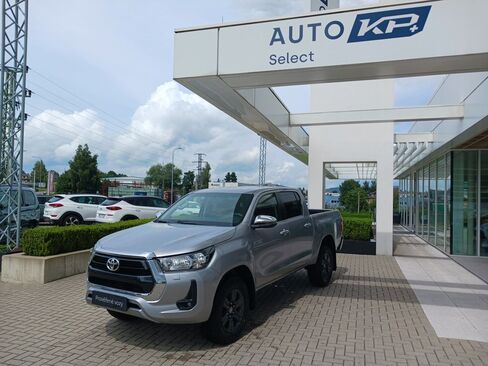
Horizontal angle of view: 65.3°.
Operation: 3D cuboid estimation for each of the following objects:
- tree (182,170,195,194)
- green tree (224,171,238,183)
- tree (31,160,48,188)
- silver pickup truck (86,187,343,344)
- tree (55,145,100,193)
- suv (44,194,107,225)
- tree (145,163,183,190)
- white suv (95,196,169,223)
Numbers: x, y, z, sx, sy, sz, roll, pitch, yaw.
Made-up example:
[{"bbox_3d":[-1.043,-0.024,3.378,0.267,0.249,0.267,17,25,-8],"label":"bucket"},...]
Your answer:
[{"bbox_3d":[-9.916,0.632,68.000,2.037,5.731,2.037,1,-2,-8],"label":"tree"},{"bbox_3d":[-3.449,0.556,105.000,3.669,8.010,3.669,1,-2,-2],"label":"green tree"},{"bbox_3d":[-37.612,-0.432,70.000,3.145,7.413,3.145,1,-2,-28],"label":"tree"},{"bbox_3d":[-0.015,0.993,6.290,1.930,1.810,5.320,0,-2,32],"label":"silver pickup truck"},{"bbox_3d":[-21.873,-1.083,50.000,5.741,7.950,5.741,1,-2,-24],"label":"tree"},{"bbox_3d":[-7.700,1.390,19.300,4.470,1.650,1.870,2,-2,-44],"label":"suv"},{"bbox_3d":[-13.960,-0.076,66.000,6.260,6.958,6.260,1,-2,-12],"label":"tree"},{"bbox_3d":[-4.760,1.410,18.550,1.870,1.650,4.470,-1,-2,45],"label":"white suv"}]

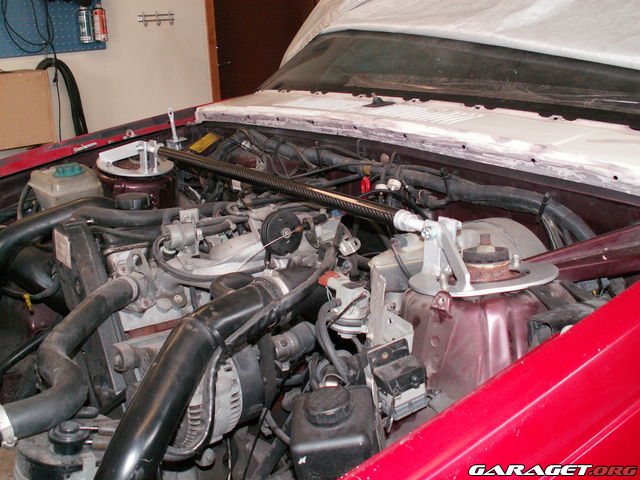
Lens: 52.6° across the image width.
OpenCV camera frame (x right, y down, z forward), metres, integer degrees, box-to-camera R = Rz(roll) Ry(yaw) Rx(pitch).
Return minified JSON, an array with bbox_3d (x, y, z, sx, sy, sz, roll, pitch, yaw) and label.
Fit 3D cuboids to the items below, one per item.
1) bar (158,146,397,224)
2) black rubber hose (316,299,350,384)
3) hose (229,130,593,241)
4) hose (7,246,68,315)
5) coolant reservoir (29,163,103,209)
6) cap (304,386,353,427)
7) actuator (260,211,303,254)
[{"bbox_3d":[-0.129,-0.119,1.214,0.028,0.028,0.760,-15,23,-37],"label":"bar"},{"bbox_3d":[0.018,0.137,0.870,0.042,0.112,0.036,-15,22,-37],"label":"black rubber hose"},{"bbox_3d":[0.112,-0.136,1.314,0.060,0.095,0.930,-15,22,-37],"label":"hose"},{"bbox_3d":[-0.559,0.080,1.280,0.100,0.110,0.130,-15,22,-37],"label":"hose"},{"bbox_3d":[-0.609,-0.084,1.547,0.140,0.160,0.135,-15,22,-37],"label":"coolant reservoir"},{"bbox_3d":[0.010,0.201,0.780,0.056,0.023,0.056,-1,17,0],"label":"cap"},{"bbox_3d":[-0.062,-0.012,1.040,0.070,0.070,0.028,-15,22,-37],"label":"actuator"}]

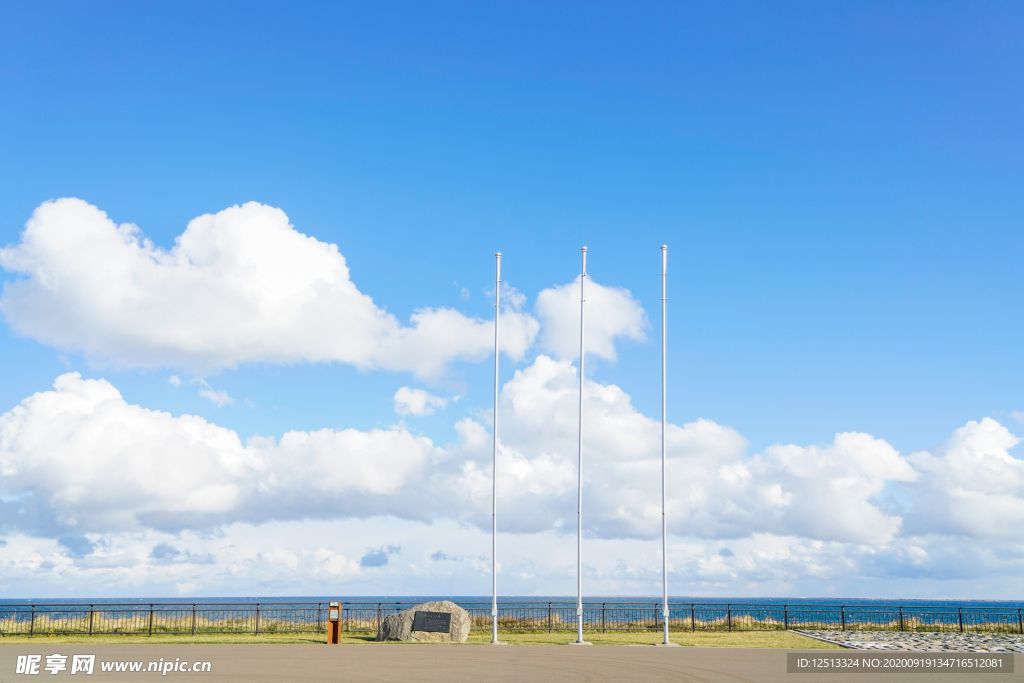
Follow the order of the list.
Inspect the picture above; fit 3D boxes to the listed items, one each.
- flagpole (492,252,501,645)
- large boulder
[{"bbox_3d":[-0.502,2.873,23.655,0.180,12.585,0.180,0,-19,0],"label":"flagpole"},{"bbox_3d":[-2.738,8.612,22.788,2.907,1.147,1.500,0,-19,0],"label":"large boulder"}]

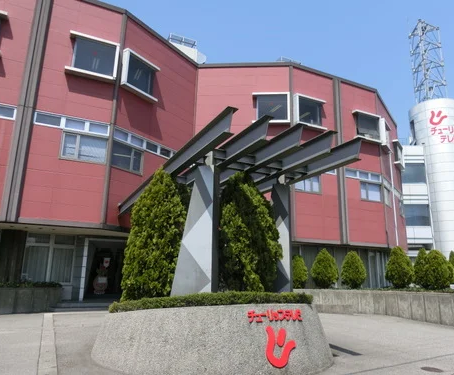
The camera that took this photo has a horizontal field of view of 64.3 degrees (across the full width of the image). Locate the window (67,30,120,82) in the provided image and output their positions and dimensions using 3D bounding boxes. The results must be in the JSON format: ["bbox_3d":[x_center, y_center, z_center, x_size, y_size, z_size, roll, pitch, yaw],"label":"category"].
[{"bbox_3d":[-4.877,-4.714,13.210,1.691,1.523,0.337,7,-14,-23],"label":"window"}]

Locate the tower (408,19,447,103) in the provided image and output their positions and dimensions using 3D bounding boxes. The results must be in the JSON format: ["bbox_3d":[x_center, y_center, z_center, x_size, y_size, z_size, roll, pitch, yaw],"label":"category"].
[{"bbox_3d":[17.674,-10.797,31.764,2.377,8.069,1.915,-6,-15,31],"label":"tower"}]

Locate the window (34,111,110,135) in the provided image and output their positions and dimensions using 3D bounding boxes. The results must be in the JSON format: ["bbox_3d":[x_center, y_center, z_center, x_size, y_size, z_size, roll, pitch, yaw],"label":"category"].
[{"bbox_3d":[-5.379,-2.237,12.649,2.425,0.495,0.139,7,-14,-23],"label":"window"}]

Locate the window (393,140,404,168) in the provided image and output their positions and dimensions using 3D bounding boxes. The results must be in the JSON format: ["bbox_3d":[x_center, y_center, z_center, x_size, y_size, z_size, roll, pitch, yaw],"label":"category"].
[{"bbox_3d":[12.506,-2.238,26.163,0.305,1.660,1.914,-8,-16,33],"label":"window"}]

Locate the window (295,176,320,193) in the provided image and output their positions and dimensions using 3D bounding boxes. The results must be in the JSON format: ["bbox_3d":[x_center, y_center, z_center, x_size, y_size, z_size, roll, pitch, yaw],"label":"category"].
[{"bbox_3d":[4.166,-0.253,18.568,1.619,1.100,0.120,8,-15,-25],"label":"window"}]

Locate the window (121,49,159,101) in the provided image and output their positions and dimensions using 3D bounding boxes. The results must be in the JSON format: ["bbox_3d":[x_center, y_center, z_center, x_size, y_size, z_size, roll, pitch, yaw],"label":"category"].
[{"bbox_3d":[-3.801,-4.909,16.126,0.305,1.680,1.894,-8,-16,33],"label":"window"}]

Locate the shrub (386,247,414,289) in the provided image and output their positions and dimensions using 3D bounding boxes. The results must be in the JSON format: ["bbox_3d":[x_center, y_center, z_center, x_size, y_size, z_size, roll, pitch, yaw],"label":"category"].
[{"bbox_3d":[7.947,3.703,16.638,1.313,1.951,1.313,-5,-15,25],"label":"shrub"}]

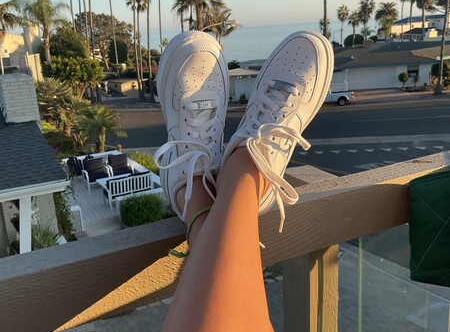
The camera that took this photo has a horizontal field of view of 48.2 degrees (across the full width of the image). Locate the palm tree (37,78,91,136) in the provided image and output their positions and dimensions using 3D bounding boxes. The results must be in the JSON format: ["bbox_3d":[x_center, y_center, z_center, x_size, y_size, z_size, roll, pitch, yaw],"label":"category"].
[{"bbox_3d":[-7.310,-2.477,22.895,2.500,2.989,2.500,-3,15,0],"label":"palm tree"}]

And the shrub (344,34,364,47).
[{"bbox_3d":[21.969,-21.202,85.280,3.382,2.145,3.382,-3,15,0],"label":"shrub"}]

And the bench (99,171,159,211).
[{"bbox_3d":[-2.872,0.677,14.701,1.220,0.860,0.700,-12,17,-28],"label":"bench"}]

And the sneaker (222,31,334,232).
[{"bbox_3d":[0.070,-0.076,0.708,0.104,0.290,0.115,20,-5,17],"label":"sneaker"}]

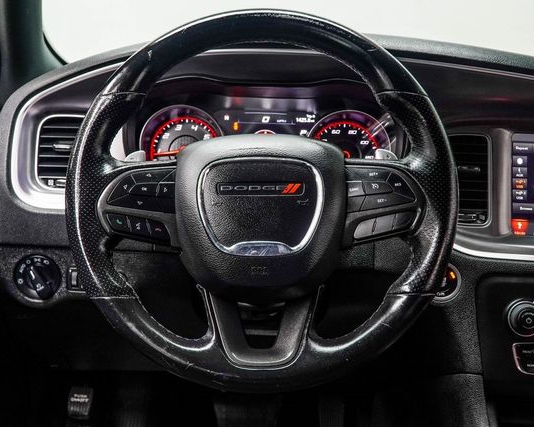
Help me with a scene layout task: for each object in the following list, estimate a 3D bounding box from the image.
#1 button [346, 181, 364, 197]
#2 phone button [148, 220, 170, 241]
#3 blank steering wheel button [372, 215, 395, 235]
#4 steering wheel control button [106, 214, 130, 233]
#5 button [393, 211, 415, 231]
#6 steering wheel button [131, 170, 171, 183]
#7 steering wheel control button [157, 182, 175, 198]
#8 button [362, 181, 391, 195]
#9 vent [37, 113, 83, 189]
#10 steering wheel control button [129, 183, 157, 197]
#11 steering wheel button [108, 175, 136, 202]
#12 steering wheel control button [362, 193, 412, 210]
[{"bbox_3d":[0.088,-0.024,0.695,0.021,0.017,0.008,1,-7,0],"label":"button"},{"bbox_3d":[-0.106,0.017,0.682,0.023,0.021,0.010,0,-11,0],"label":"phone button"},{"bbox_3d":[0.116,0.012,0.683,0.022,0.022,0.010,0,-11,0],"label":"blank steering wheel button"},{"bbox_3d":[-0.146,0.010,0.684,0.024,0.018,0.010,0,-11,0],"label":"steering wheel control button"},{"bbox_3d":[0.136,0.008,0.684,0.021,0.020,0.010,0,-11,0],"label":"button"},{"bbox_3d":[-0.115,-0.038,0.697,0.042,0.015,0.008,1,-7,0],"label":"steering wheel button"},{"bbox_3d":[-0.100,-0.023,0.690,0.019,0.016,0.010,0,-11,0],"label":"steering wheel control button"},{"bbox_3d":[0.111,-0.026,0.691,0.030,0.014,0.010,0,-11,0],"label":"button"},{"bbox_3d":[-0.249,-0.077,0.865,0.080,0.094,0.030,1,2,-3],"label":"vent"},{"bbox_3d":[-0.123,-0.023,0.695,0.029,0.015,0.008,1,-7,0],"label":"steering wheel control button"},{"bbox_3d":[-0.145,-0.025,0.690,0.028,0.028,0.010,0,-11,0],"label":"steering wheel button"},{"bbox_3d":[0.121,-0.011,0.695,0.053,0.019,0.008,1,-7,0],"label":"steering wheel control button"}]

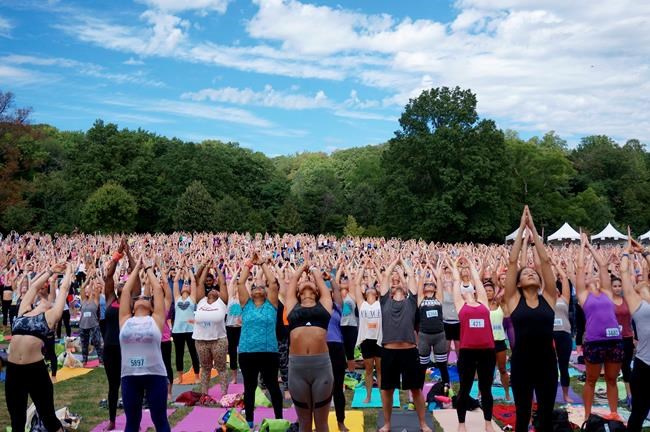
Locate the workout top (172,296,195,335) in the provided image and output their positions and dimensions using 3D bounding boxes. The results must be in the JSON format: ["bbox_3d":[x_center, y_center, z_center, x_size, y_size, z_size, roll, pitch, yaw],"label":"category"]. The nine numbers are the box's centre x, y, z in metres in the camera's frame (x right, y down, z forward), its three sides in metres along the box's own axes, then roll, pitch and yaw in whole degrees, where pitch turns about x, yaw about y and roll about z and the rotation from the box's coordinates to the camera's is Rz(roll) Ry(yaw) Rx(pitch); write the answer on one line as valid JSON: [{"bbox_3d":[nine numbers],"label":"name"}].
[{"bbox_3d":[-2.289,1.615,12.300,0.360,0.590,0.250,0,-11,0],"label":"workout top"}]

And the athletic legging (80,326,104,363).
[{"bbox_3d":[-5.094,2.816,16.600,0.500,0.780,0.300,0,-5,3],"label":"athletic legging"}]

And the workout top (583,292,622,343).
[{"bbox_3d":[3.101,1.132,8.450,0.420,0.560,0.300,-7,-11,6],"label":"workout top"}]

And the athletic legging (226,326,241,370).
[{"bbox_3d":[-1.421,2.100,12.100,0.320,0.740,0.270,0,-3,5],"label":"athletic legging"}]

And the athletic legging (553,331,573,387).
[{"bbox_3d":[3.021,1.843,9.800,0.360,0.730,0.270,0,-5,3],"label":"athletic legging"}]

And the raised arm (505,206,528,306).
[{"bbox_3d":[1.434,0.303,5.675,0.130,0.730,0.170,10,-11,0],"label":"raised arm"}]

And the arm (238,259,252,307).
[{"bbox_3d":[-0.871,0.729,8.300,0.170,0.510,0.200,0,-5,3],"label":"arm"}]

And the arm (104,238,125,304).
[{"bbox_3d":[-2.237,0.590,8.050,0.140,0.680,0.170,6,-16,0],"label":"arm"}]

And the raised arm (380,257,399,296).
[{"bbox_3d":[0.690,0.647,8.100,0.180,0.500,0.200,12,-27,5],"label":"raised arm"}]

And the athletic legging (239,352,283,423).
[{"bbox_3d":[-0.698,1.856,8.200,0.470,0.760,0.290,0,-5,3],"label":"athletic legging"}]

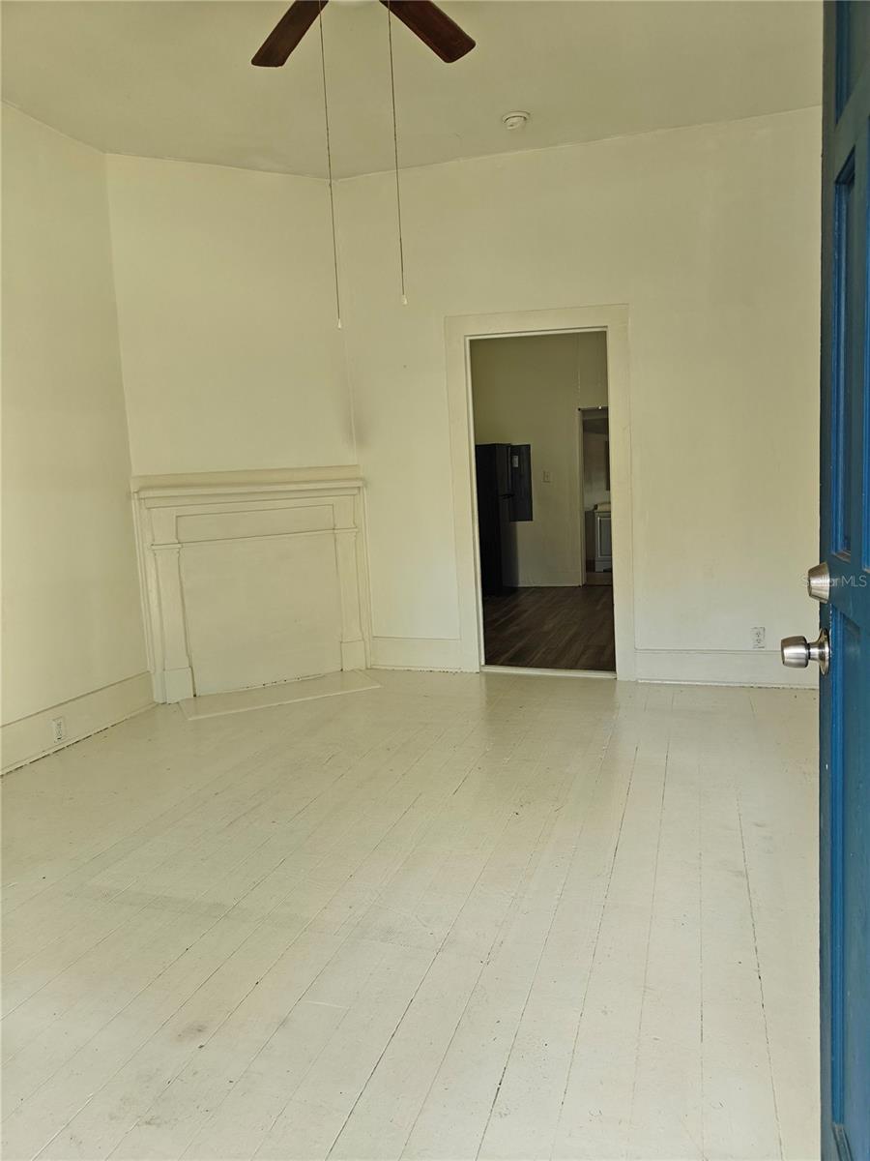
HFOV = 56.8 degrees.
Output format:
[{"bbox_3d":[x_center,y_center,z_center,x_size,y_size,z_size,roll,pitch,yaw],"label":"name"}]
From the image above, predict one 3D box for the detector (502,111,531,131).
[{"bbox_3d":[0.423,-2.377,4.175,0.145,0.052,0.145,-2,8,0],"label":"detector"}]

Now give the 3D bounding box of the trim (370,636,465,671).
[{"bbox_3d":[-0.133,0.490,5.297,0.643,0.215,0.030,0,8,18],"label":"trim"}]

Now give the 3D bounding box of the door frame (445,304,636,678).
[{"bbox_3d":[0.659,-0.502,4.949,1.094,2.213,0.130,0,8,18],"label":"door frame"}]

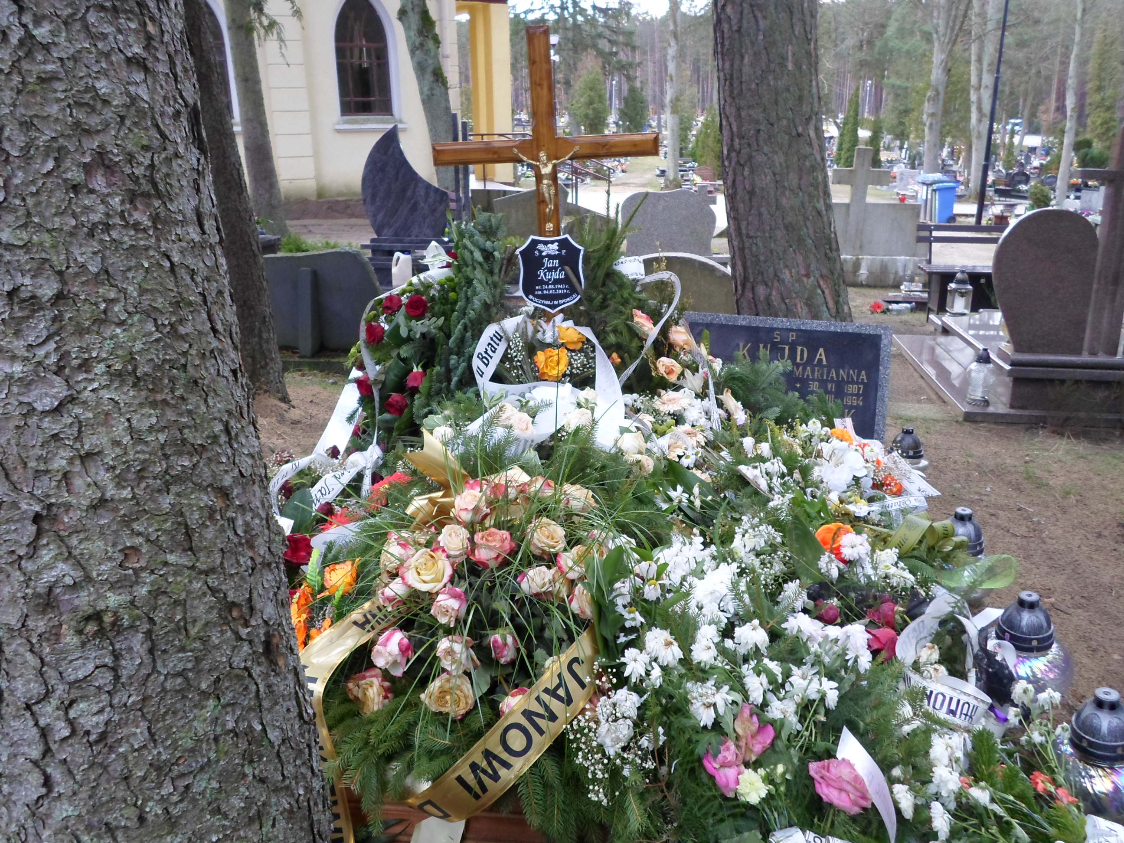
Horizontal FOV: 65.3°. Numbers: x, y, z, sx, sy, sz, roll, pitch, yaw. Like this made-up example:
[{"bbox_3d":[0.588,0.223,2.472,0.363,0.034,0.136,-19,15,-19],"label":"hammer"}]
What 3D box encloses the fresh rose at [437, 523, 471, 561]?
[{"bbox_3d":[-0.177,0.199,1.440,0.057,0.056,0.060,-4,53,-10],"label":"fresh rose"}]

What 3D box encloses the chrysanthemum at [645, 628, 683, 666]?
[{"bbox_3d":[0.159,0.353,1.370,0.060,0.060,0.045,5,-15,-16],"label":"chrysanthemum"}]

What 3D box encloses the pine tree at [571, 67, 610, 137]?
[{"bbox_3d":[1.603,-18.204,50.000,2.200,4.100,2.200,0,18,0],"label":"pine tree"}]

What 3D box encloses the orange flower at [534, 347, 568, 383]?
[{"bbox_3d":[-0.029,-0.148,2.280,0.088,0.088,0.060,-4,-8,0],"label":"orange flower"}]

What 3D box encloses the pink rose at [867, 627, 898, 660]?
[{"bbox_3d":[0.622,0.432,1.700,0.062,0.065,0.060,2,-24,7],"label":"pink rose"}]

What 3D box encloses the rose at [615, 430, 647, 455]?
[{"bbox_3d":[0.169,0.052,2.150,0.074,0.062,0.070,4,30,1],"label":"rose"}]

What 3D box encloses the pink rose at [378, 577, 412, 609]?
[{"bbox_3d":[-0.263,0.268,1.380,0.055,0.055,0.050,12,14,37],"label":"pink rose"}]

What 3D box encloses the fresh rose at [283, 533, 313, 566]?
[{"bbox_3d":[-0.539,0.259,1.780,0.068,0.055,0.066,-4,54,-10],"label":"fresh rose"}]

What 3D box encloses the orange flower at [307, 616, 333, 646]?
[{"bbox_3d":[-0.414,0.360,1.500,0.055,0.045,0.055,3,46,11],"label":"orange flower"}]

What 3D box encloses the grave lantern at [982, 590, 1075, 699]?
[{"bbox_3d":[1.067,0.537,2.049,0.215,0.300,0.215,-1,19,0],"label":"grave lantern"}]

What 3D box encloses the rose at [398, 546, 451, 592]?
[{"bbox_3d":[-0.207,0.228,1.340,0.079,0.055,0.076,-1,57,-3],"label":"rose"}]

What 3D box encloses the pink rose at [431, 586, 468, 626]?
[{"bbox_3d":[-0.176,0.288,1.370,0.058,0.060,0.058,2,12,8],"label":"pink rose"}]

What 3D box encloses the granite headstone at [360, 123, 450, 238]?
[{"bbox_3d":[-1.169,-1.794,6.574,0.640,0.820,0.090,3,19,10],"label":"granite headstone"}]

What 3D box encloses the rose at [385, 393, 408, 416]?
[{"bbox_3d":[-0.424,-0.043,2.250,0.060,0.060,0.055,-30,-15,-9],"label":"rose"}]

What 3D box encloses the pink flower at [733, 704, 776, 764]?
[{"bbox_3d":[0.279,0.452,1.270,0.065,0.070,0.065,-5,42,-14],"label":"pink flower"}]

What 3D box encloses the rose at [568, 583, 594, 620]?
[{"bbox_3d":[0.033,0.287,1.410,0.052,0.060,0.055,-6,-17,-14],"label":"rose"}]

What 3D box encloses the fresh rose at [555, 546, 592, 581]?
[{"bbox_3d":[0.023,0.272,1.680,0.068,0.062,0.066,11,42,-10],"label":"fresh rose"}]

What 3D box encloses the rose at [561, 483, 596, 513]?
[{"bbox_3d":[0.035,0.160,1.830,0.068,0.058,0.066,11,28,2],"label":"rose"}]

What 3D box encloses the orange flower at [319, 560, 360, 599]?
[{"bbox_3d":[-0.388,0.273,1.520,0.068,0.050,0.066,4,54,13],"label":"orange flower"}]

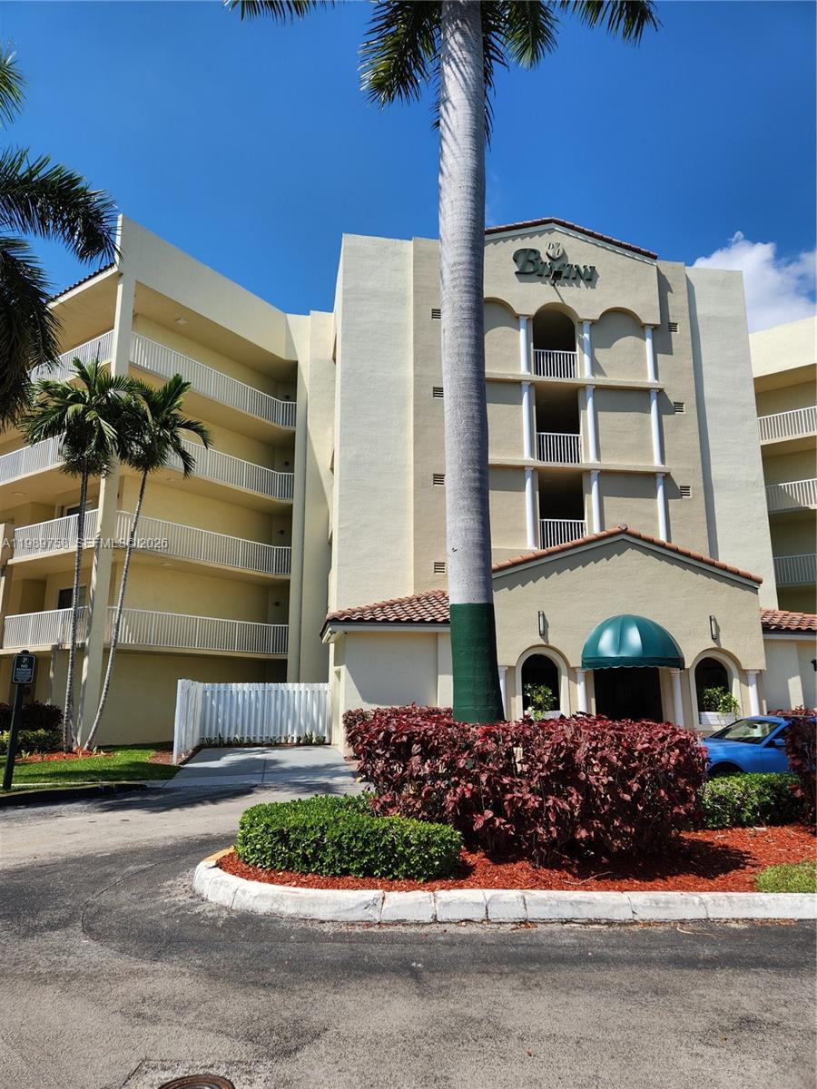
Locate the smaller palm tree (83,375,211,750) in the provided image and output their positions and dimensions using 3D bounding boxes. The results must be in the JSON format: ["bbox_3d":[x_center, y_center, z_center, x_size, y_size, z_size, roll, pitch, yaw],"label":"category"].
[{"bbox_3d":[-7.377,0.165,21.042,2.816,11.082,2.740,5,-13,-23],"label":"smaller palm tree"}]

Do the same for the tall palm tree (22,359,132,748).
[{"bbox_3d":[-9.289,0.036,19.669,2.641,10.782,2.740,5,-13,-24],"label":"tall palm tree"}]

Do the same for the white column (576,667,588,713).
[{"bbox_3d":[4.215,4.075,17.500,0.280,2.127,0.280,2,-12,-8],"label":"white column"}]

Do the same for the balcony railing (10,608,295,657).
[{"bbox_3d":[-9.263,3.348,26.214,5.525,1.087,7.961,-8,-14,34],"label":"balcony railing"}]

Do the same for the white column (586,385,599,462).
[{"bbox_3d":[6.215,-4.048,24.327,0.278,2.757,0.278,2,-12,-9],"label":"white column"}]

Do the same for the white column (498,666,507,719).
[{"bbox_3d":[2.330,4.012,17.227,0.280,2.136,0.280,2,-12,-8],"label":"white column"}]

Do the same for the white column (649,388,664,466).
[{"bbox_3d":[8.494,-3.980,24.677,0.278,2.757,0.278,2,-12,-9],"label":"white column"}]

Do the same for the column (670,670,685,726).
[{"bbox_3d":[6.701,4.158,17.859,0.280,2.117,0.280,2,-12,-8],"label":"column"}]

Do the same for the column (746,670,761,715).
[{"bbox_3d":[9.078,4.309,18.811,0.287,2.025,0.287,2,-12,-9],"label":"column"}]

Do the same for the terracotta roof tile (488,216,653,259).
[{"bbox_3d":[4.989,-10.615,24.867,7.450,1.200,0.600,2,-12,-8],"label":"terracotta roof tile"}]

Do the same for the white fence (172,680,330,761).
[{"bbox_3d":[-3.778,4.488,18.810,3.800,1.780,6.150,2,-12,-8],"label":"white fence"}]

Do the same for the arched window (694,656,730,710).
[{"bbox_3d":[7.981,3.765,18.974,1.079,1.631,0.209,2,-12,-9],"label":"arched window"}]

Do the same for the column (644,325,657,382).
[{"bbox_3d":[8.230,-6.443,24.487,0.310,2.020,0.310,2,-12,-8],"label":"column"}]

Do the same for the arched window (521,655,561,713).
[{"bbox_3d":[3.238,3.502,17.703,0.970,1.630,0.250,2,-12,-8],"label":"arched window"}]

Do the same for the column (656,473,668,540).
[{"bbox_3d":[8.216,-1.026,23.354,0.310,2.618,0.310,2,-12,-8],"label":"column"}]

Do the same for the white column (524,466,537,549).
[{"bbox_3d":[3.960,-1.182,23.368,0.278,2.722,0.278,2,-12,-9],"label":"white column"}]

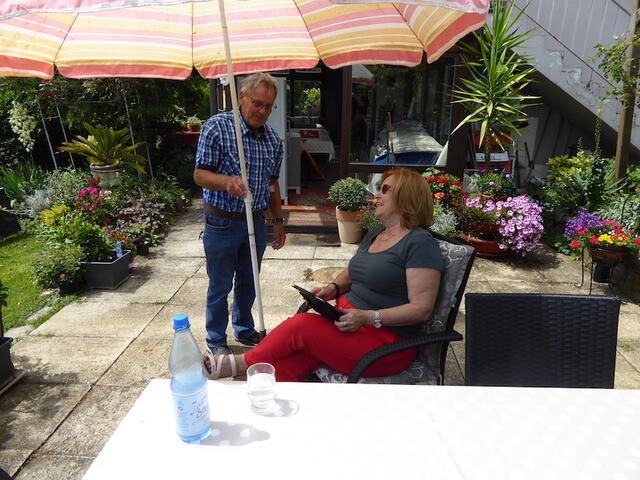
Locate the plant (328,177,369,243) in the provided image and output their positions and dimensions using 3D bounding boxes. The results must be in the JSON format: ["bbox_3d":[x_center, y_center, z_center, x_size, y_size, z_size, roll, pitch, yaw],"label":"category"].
[{"bbox_3d":[0.310,-0.318,4.981,0.420,0.690,0.420,0,17,0],"label":"plant"}]

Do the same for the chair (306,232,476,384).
[{"bbox_3d":[0.235,0.425,2.019,0.640,0.980,0.580,-6,18,-20],"label":"chair"}]

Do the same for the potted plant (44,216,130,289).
[{"bbox_3d":[-1.920,0.082,3.879,0.540,0.560,0.360,0,17,0],"label":"potted plant"}]

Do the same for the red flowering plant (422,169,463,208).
[{"bbox_3d":[1.240,-0.521,4.805,0.440,0.460,0.420,0,17,0],"label":"red flowering plant"}]

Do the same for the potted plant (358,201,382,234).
[{"bbox_3d":[0.540,-0.204,4.827,0.300,0.420,0.300,0,17,0],"label":"potted plant"}]

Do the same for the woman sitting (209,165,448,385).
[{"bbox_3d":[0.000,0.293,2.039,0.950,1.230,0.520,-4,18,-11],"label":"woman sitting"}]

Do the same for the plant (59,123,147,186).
[{"bbox_3d":[-2.370,-0.861,5.067,0.900,0.800,0.880,0,17,0],"label":"plant"}]

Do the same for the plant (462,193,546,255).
[{"bbox_3d":[1.770,-0.141,4.536,0.750,0.520,0.620,0,18,0],"label":"plant"}]

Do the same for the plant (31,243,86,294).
[{"bbox_3d":[-2.070,0.215,3.752,0.380,0.380,0.360,0,17,0],"label":"plant"}]

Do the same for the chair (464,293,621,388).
[{"bbox_3d":[0.720,0.685,1.377,0.560,0.890,0.600,2,18,5],"label":"chair"}]

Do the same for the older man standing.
[{"bbox_3d":[-0.425,-0.086,2.610,0.500,1.600,0.380,-6,19,-19],"label":"older man standing"}]

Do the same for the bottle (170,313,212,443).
[{"bbox_3d":[-0.305,0.315,1.079,0.084,0.308,0.084,0,18,0],"label":"bottle"}]

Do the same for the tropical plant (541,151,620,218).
[{"bbox_3d":[2.900,-0.560,5.158,0.850,0.850,0.750,0,17,0],"label":"tropical plant"}]

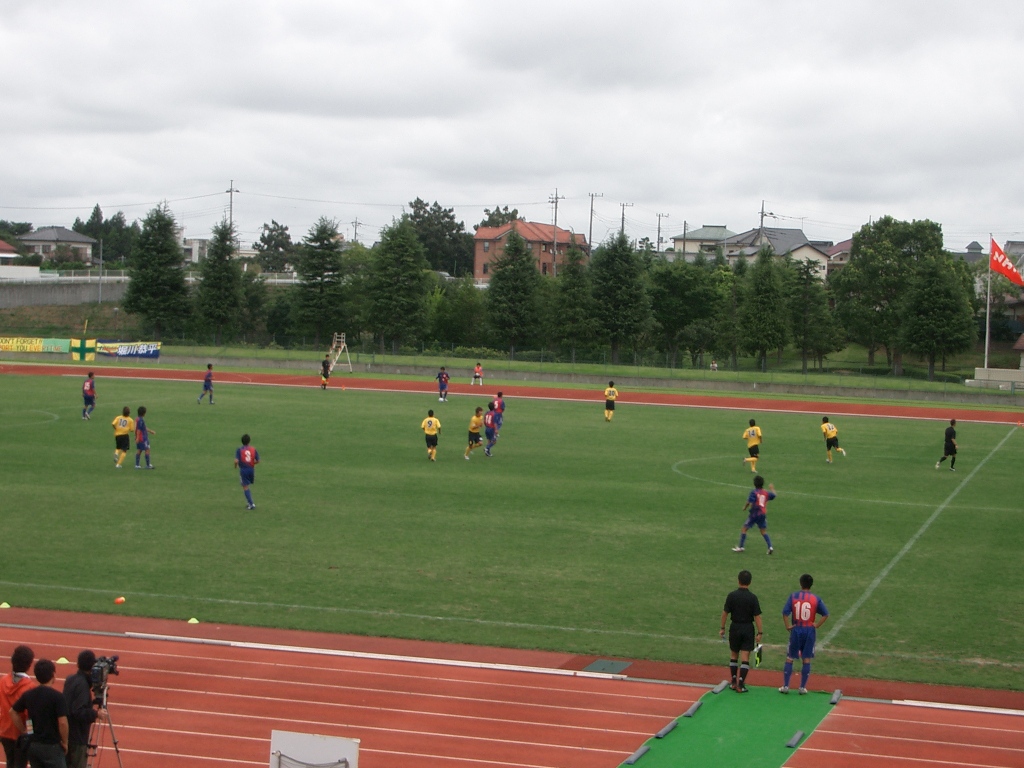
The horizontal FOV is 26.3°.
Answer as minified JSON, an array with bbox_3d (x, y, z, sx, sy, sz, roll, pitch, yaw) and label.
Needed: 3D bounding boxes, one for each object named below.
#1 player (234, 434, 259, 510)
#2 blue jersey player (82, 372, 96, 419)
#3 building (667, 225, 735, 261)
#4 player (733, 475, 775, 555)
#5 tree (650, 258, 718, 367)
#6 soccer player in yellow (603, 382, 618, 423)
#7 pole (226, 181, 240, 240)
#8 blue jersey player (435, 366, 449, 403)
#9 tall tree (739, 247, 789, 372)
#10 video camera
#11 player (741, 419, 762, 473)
[{"bbox_3d":[-6.259,2.090,51.700,0.600,1.750,0.550,2,3,-14],"label":"player"},{"bbox_3d":[-15.542,0.433,80.430,0.520,1.785,0.420,4,3,36],"label":"blue jersey player"},{"bbox_3d":[25.572,-16.039,282.000,10.300,8.500,8.000,2,3,-4],"label":"building"},{"bbox_3d":[5.141,2.778,46.600,0.780,1.660,0.600,1,3,-26],"label":"player"},{"bbox_3d":[10.560,-4.346,134.000,4.200,6.570,4.200,3,3,15],"label":"tree"},{"bbox_3d":[4.215,0.736,92.907,0.626,1.714,0.505,2,3,5],"label":"soccer player in yellow"},{"bbox_3d":[-31.891,-17.025,247.725,1.600,11.979,0.500,3,3,15],"label":"pole"},{"bbox_3d":[-3.276,-0.009,103.915,0.600,1.682,0.420,2,3,-9],"label":"blue jersey player"},{"bbox_3d":[15.166,-4.492,132.000,3.200,7.500,3.200,3,3,15],"label":"tall tree"},{"bbox_3d":[-4.151,2.954,22.300,0.210,0.350,0.540,2,3,5],"label":"video camera"},{"bbox_3d":[7.570,1.960,69.044,0.600,1.690,0.620,3,3,13],"label":"player"}]

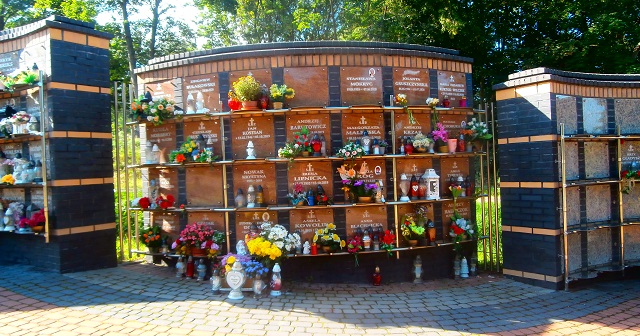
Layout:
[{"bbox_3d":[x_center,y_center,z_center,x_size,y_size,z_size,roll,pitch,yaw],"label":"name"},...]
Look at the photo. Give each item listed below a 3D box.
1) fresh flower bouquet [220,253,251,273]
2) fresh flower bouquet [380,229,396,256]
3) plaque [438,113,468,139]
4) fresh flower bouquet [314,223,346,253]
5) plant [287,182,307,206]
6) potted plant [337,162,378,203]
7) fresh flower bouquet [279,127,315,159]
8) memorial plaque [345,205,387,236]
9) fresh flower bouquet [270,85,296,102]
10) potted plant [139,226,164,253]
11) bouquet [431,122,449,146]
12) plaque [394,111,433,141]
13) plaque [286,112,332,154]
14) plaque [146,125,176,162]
[{"bbox_3d":[-0.918,1.051,5.113,0.336,0.232,0.240,-2,0,9],"label":"fresh flower bouquet"},{"bbox_3d":[0.760,0.830,5.129,0.139,0.288,0.140,-2,0,-15],"label":"fresh flower bouquet"},{"bbox_3d":[1.630,-0.419,5.631,0.482,0.455,0.030,-2,0,-32],"label":"plaque"},{"bbox_3d":[0.102,0.754,4.978,0.340,0.310,0.270,-2,0,-4],"label":"fresh flower bouquet"},{"bbox_3d":[-0.254,0.286,4.997,0.205,0.252,0.170,-2,0,1],"label":"plant"},{"bbox_3d":[0.418,0.159,5.081,0.422,0.409,0.240,-2,0,-10],"label":"potted plant"},{"bbox_3d":[-0.258,-0.269,5.083,0.380,0.350,0.240,-2,0,1],"label":"fresh flower bouquet"},{"bbox_3d":[0.542,0.670,5.260,0.490,0.440,0.030,-2,0,-11],"label":"memorial plaque"},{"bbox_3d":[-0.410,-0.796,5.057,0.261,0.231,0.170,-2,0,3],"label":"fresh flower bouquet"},{"bbox_3d":[-2.016,0.832,5.496,0.240,0.290,0.220,-2,0,32],"label":"potted plant"},{"bbox_3d":[1.381,-0.376,5.343,0.190,0.270,0.160,-2,0,-27],"label":"bouquet"},{"bbox_3d":[1.078,-0.412,5.319,0.480,0.445,0.030,-2,0,-22],"label":"plaque"},{"bbox_3d":[-0.123,-0.368,5.067,0.480,0.445,0.030,-2,0,-1],"label":"plaque"},{"bbox_3d":[-1.962,-0.304,5.755,0.500,0.471,0.030,-2,0,30],"label":"plaque"}]

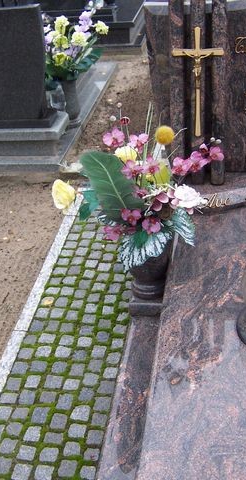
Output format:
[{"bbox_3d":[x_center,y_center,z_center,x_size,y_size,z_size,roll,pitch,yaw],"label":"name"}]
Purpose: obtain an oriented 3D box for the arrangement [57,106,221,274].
[{"bbox_3d":[0.056,-0.164,1.882,0.500,0.500,0.400,3,33,14],"label":"arrangement"}]

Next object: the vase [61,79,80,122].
[{"bbox_3d":[-0.328,-0.867,3.834,0.095,0.270,0.095,1,32,10],"label":"vase"}]

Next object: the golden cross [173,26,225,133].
[{"bbox_3d":[0.266,-0.551,2.154,0.179,0.395,0.035,1,32,10],"label":"golden cross"}]

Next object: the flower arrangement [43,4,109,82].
[{"bbox_3d":[-0.324,-1.167,3.640,0.470,0.440,0.400,3,33,14],"label":"flower arrangement"}]

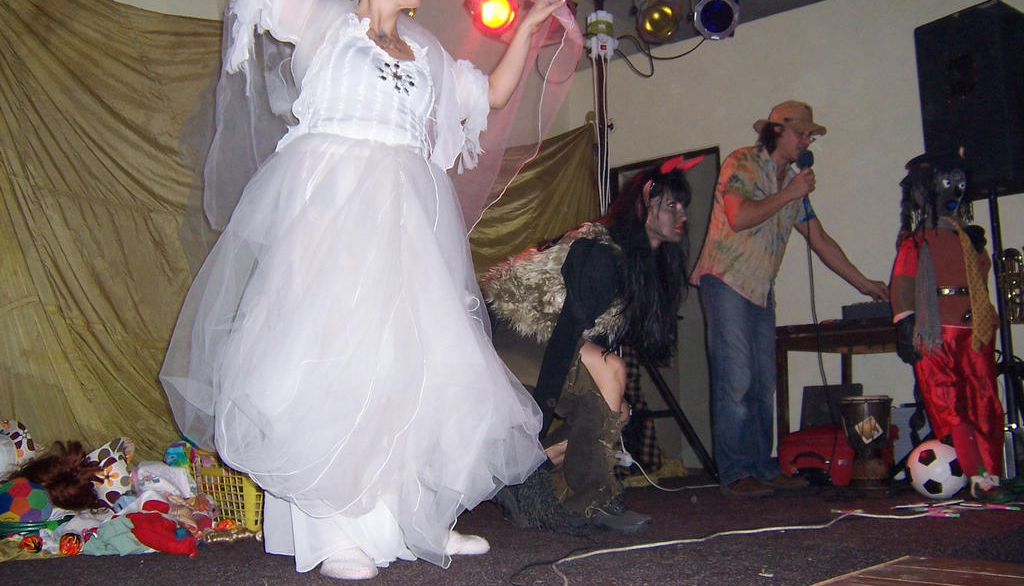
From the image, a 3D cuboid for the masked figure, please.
[{"bbox_3d":[1.637,0.113,3.725,0.450,1.320,0.360,0,-6,-5],"label":"masked figure"}]

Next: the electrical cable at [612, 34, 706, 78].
[{"bbox_3d":[0.684,-1.102,4.529,0.430,0.200,0.130,0,-6,-11],"label":"electrical cable"}]

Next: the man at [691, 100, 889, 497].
[{"bbox_3d":[1.170,-0.011,4.079,0.800,1.650,0.560,-4,-7,30],"label":"man"}]

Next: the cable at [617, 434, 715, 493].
[{"bbox_3d":[0.671,0.712,4.149,0.420,0.250,0.220,0,-6,-9],"label":"cable"}]

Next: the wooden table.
[{"bbox_3d":[1.701,0.487,4.373,0.740,0.700,0.710,-6,-8,41],"label":"wooden table"}]

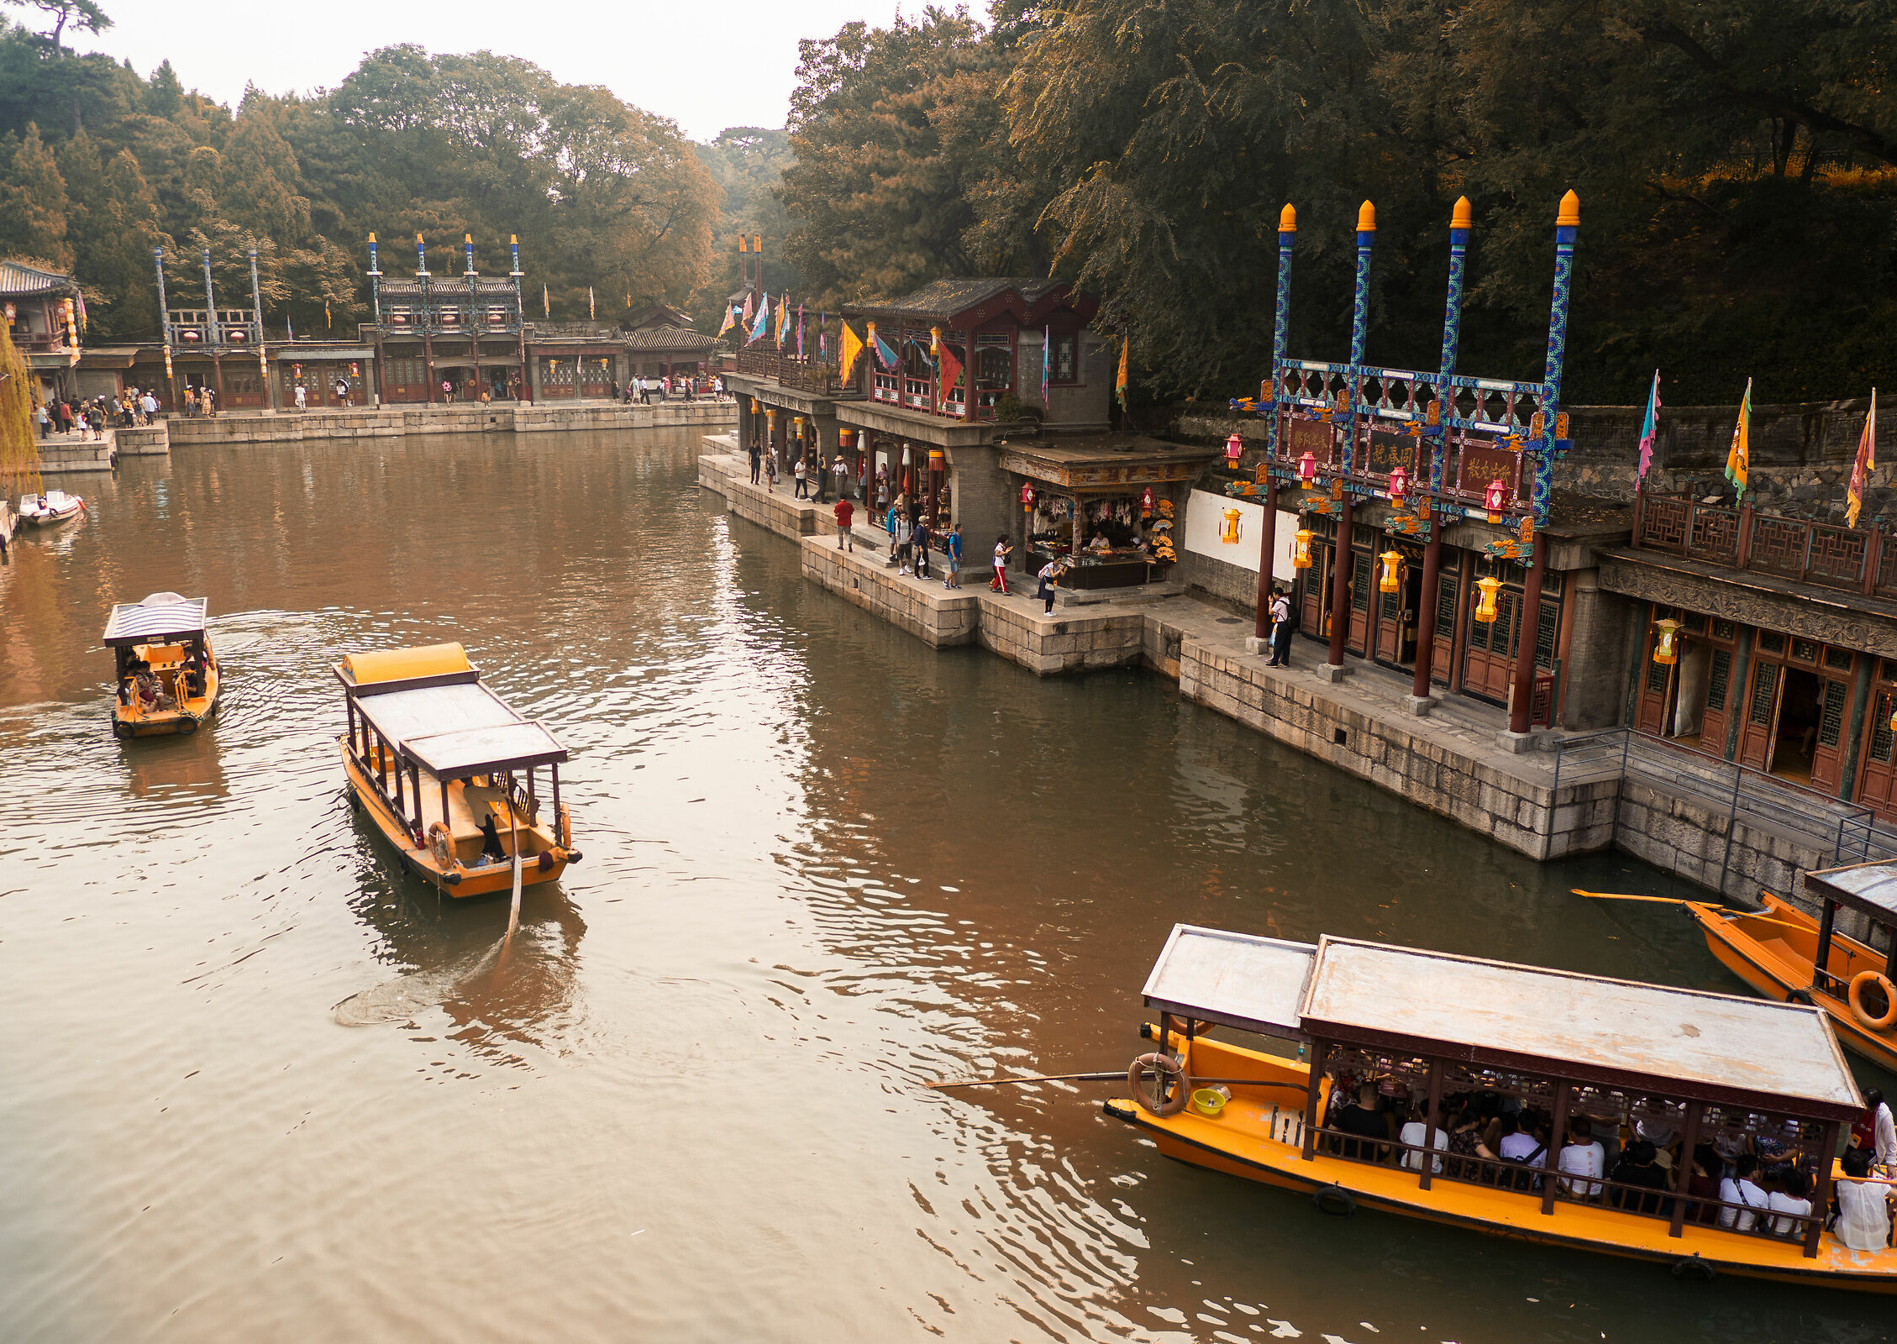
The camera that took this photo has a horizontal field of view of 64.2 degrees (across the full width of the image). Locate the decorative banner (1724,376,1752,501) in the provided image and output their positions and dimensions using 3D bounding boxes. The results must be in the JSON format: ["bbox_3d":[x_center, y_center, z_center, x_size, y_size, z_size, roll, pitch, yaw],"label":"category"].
[{"bbox_3d":[13.063,-3.772,24.891,0.220,2.100,0.500,-6,16,-24],"label":"decorative banner"}]

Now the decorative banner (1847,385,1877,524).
[{"bbox_3d":[13.961,-3.239,23.015,0.220,2.120,0.500,-6,16,-24],"label":"decorative banner"}]

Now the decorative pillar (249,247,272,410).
[{"bbox_3d":[-40.089,-19.752,87.953,0.477,9.278,0.477,-8,17,-29],"label":"decorative pillar"}]

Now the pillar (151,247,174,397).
[{"bbox_3d":[-44.436,-19.277,86.008,0.477,9.311,0.477,-8,17,-29],"label":"pillar"}]

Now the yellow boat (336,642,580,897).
[{"bbox_3d":[-8.931,1.463,26.597,2.150,2.750,8.700,-9,17,-31],"label":"yellow boat"}]

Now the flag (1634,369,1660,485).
[{"bbox_3d":[12.265,-4.240,26.558,0.200,2.140,0.480,-6,16,-24],"label":"flag"}]

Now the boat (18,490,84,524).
[{"bbox_3d":[-35.110,-6.623,59.170,1.274,1.323,3.234,2,15,8],"label":"boat"}]

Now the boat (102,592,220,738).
[{"bbox_3d":[-17.805,-0.533,34.535,2.050,2.500,6.900,-6,16,-24],"label":"boat"}]

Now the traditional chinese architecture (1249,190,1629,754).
[{"bbox_3d":[9.523,-4.335,30.161,3.300,9.650,9.370,-6,16,-22],"label":"traditional chinese architecture"}]

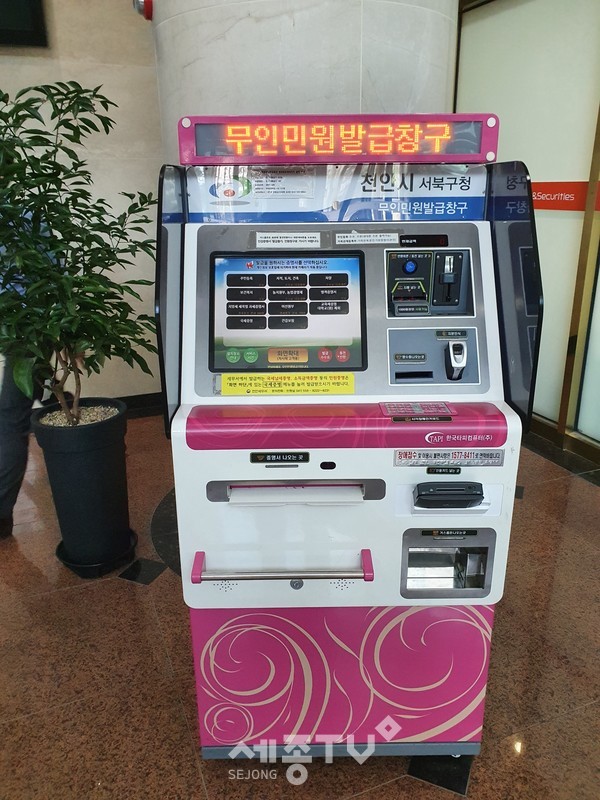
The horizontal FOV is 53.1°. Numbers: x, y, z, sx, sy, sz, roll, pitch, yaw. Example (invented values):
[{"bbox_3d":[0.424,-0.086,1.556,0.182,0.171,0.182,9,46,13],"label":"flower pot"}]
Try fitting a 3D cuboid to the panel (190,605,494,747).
[{"bbox_3d":[0.104,0.675,1.481,0.716,0.424,0.020,-1,18,0],"label":"panel"}]

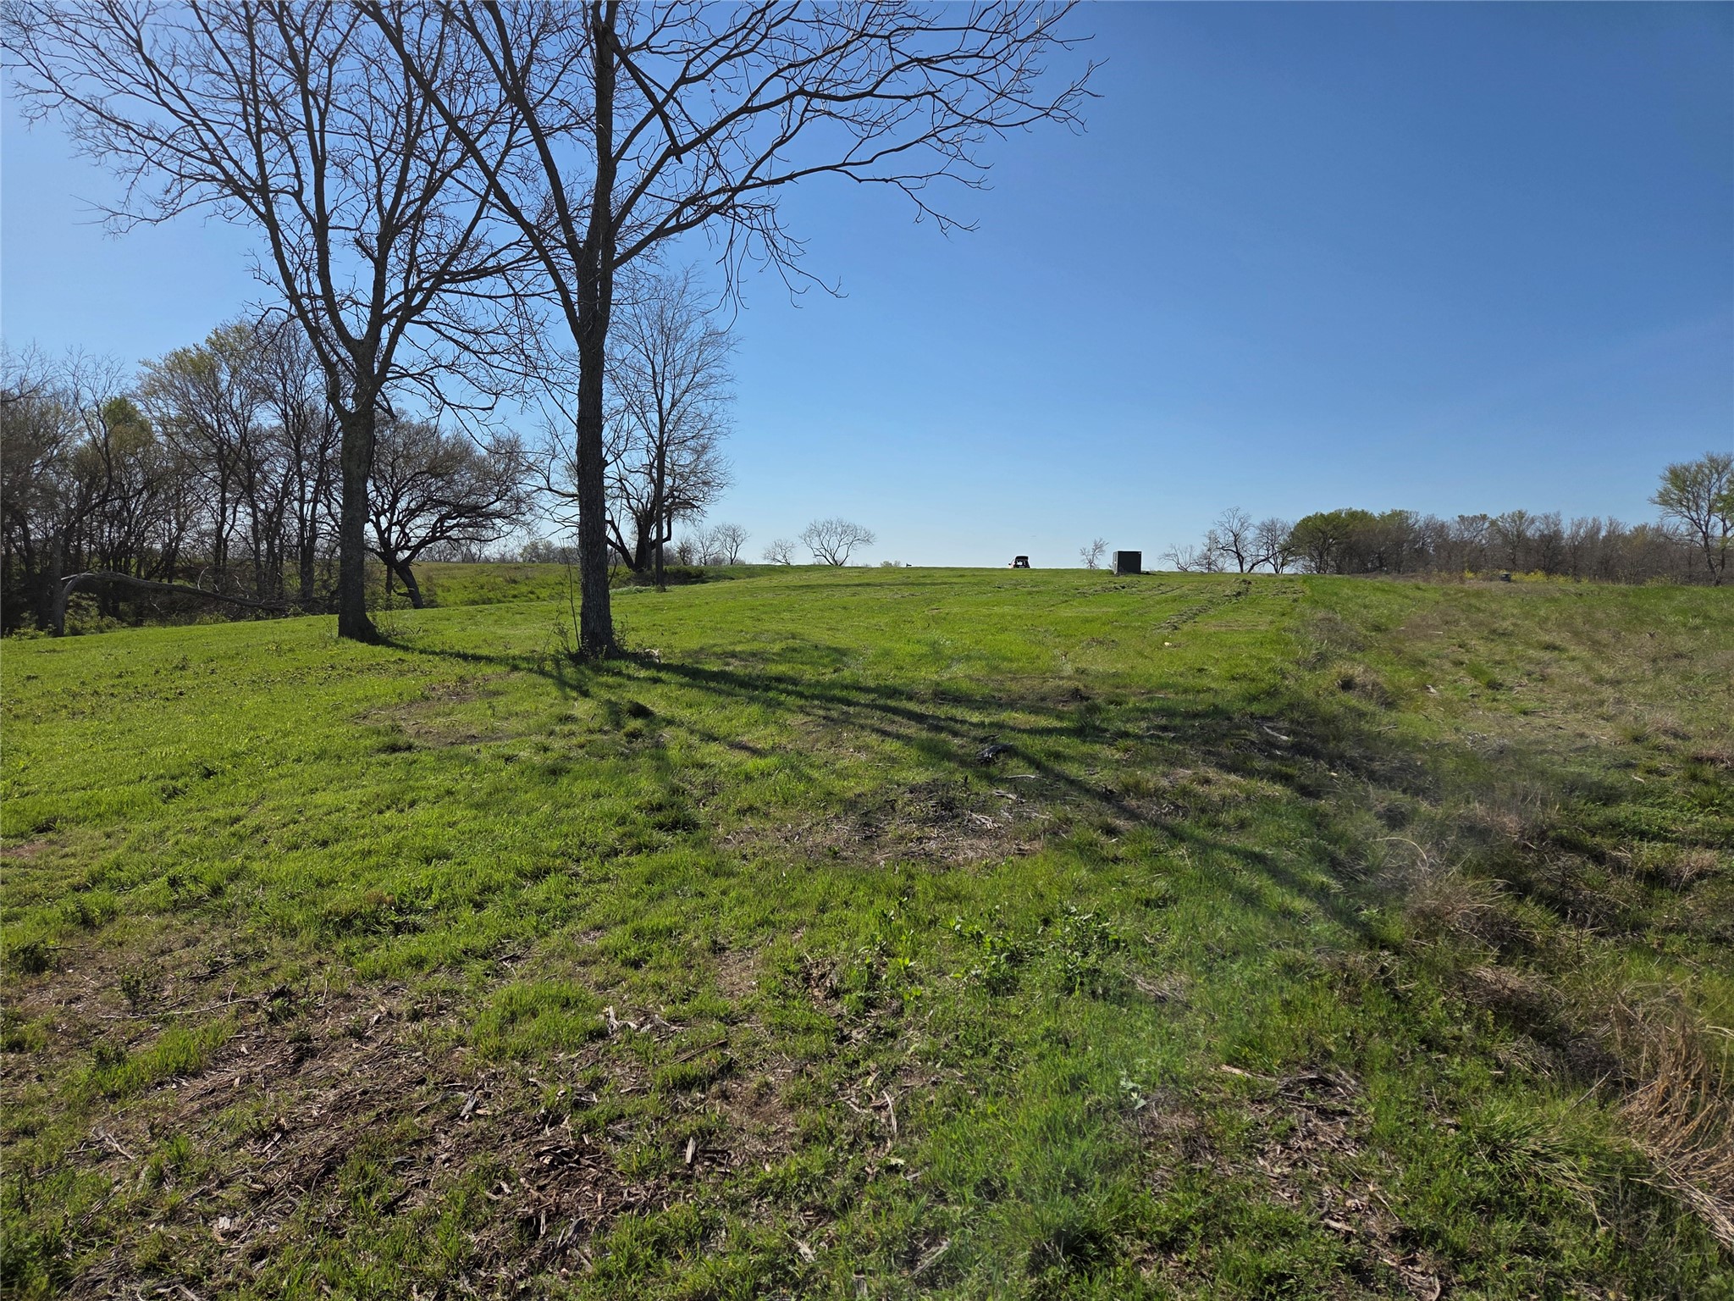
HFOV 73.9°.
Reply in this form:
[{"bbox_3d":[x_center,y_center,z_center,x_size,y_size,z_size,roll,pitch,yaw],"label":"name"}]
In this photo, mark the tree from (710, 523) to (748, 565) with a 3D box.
[{"bbox_3d":[-15.952,-12.508,135.000,4.444,4.921,4.286,0,4,0],"label":"tree"}]

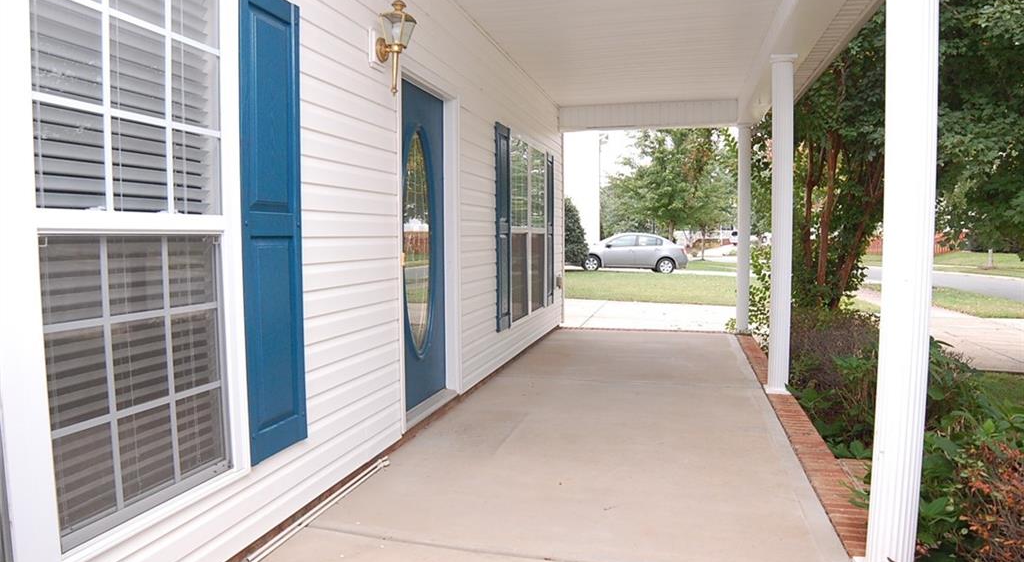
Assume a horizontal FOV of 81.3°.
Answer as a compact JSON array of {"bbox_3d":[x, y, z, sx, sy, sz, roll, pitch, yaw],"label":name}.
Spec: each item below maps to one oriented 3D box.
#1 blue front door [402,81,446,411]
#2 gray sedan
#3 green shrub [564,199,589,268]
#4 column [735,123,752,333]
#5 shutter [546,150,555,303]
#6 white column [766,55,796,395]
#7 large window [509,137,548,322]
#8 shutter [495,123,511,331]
[{"bbox_3d":[-0.606,-0.209,3.774,0.050,2.030,0.900,1,4,16],"label":"blue front door"},{"bbox_3d":[4.446,-1.052,22.250,4.570,1.490,1.780,2,5,16],"label":"gray sedan"},{"bbox_3d":[1.900,-1.630,20.300,1.500,2.400,1.500,1,4,16],"label":"green shrub"},{"bbox_3d":[2.839,-0.636,7.273,0.190,2.560,0.190,1,4,16],"label":"column"},{"bbox_3d":[0.463,-0.593,7.141,0.035,1.800,0.320,1,4,16],"label":"shutter"},{"bbox_3d":[2.014,-0.423,4.444,0.190,2.560,0.190,1,4,16],"label":"white column"},{"bbox_3d":[0.178,-0.532,6.226,0.080,1.780,1.580,1,4,16],"label":"large window"},{"bbox_3d":[-0.073,-0.454,5.250,0.035,1.800,0.330,1,4,16],"label":"shutter"}]

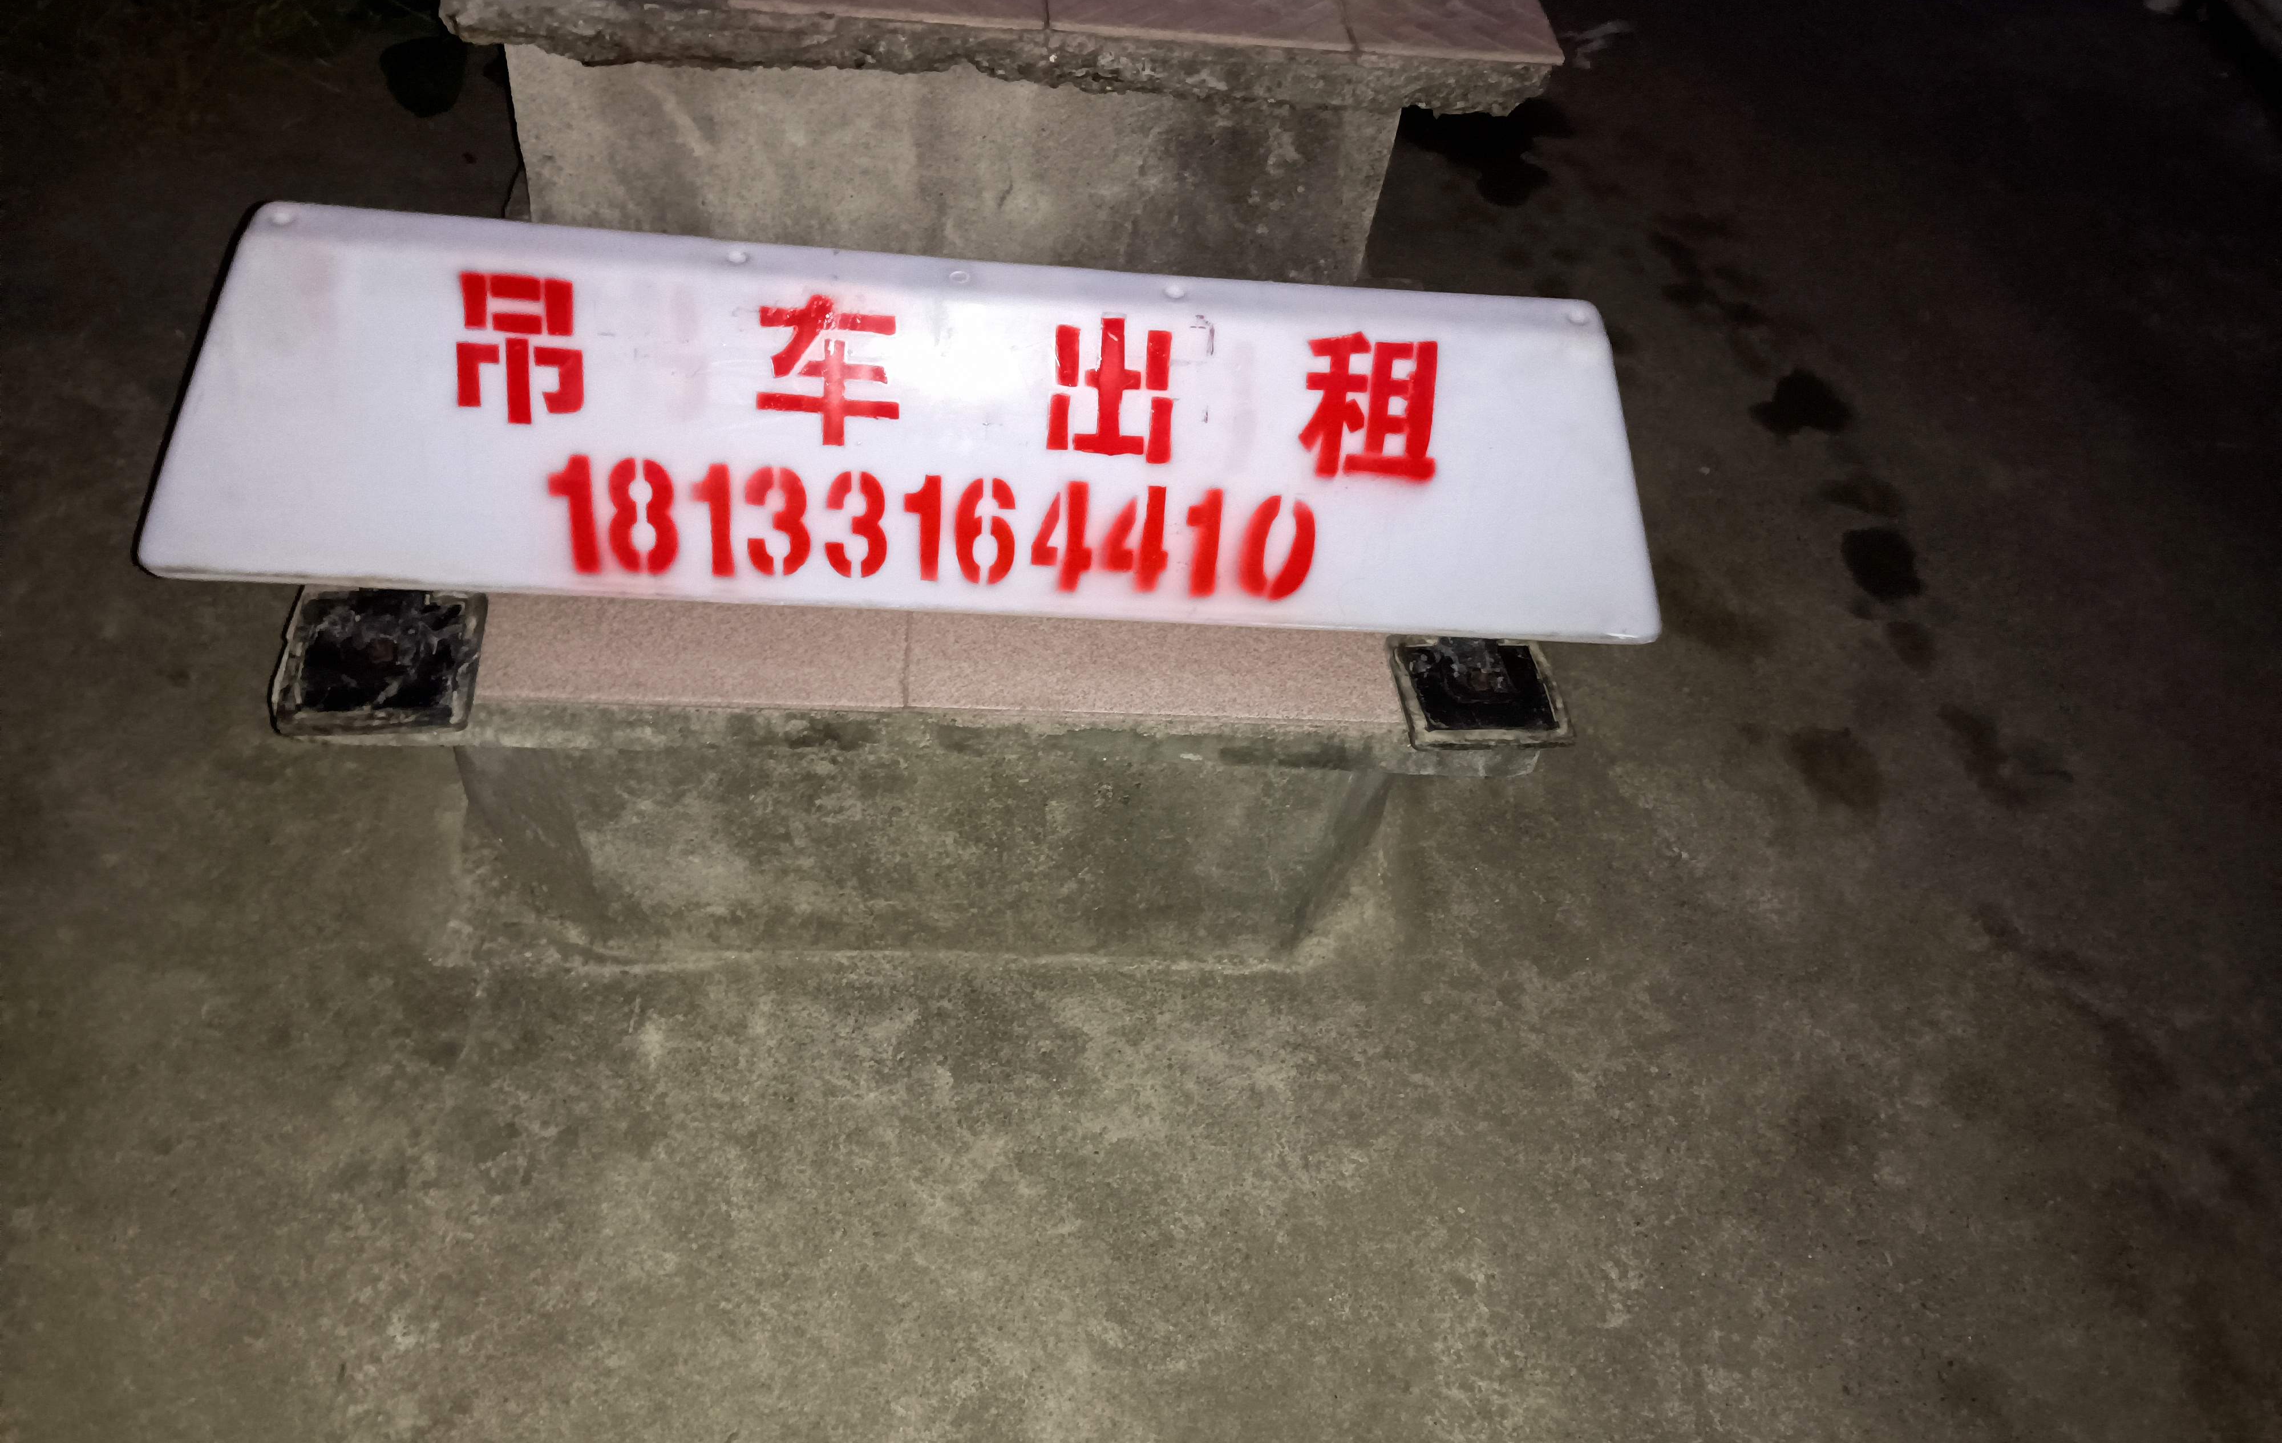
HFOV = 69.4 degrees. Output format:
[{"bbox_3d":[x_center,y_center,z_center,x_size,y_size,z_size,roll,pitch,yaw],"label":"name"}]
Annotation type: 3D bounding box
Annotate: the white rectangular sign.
[{"bbox_3d":[-0.147,-0.217,1.240,1.142,0.264,0.071,2,16,-6],"label":"white rectangular sign"}]

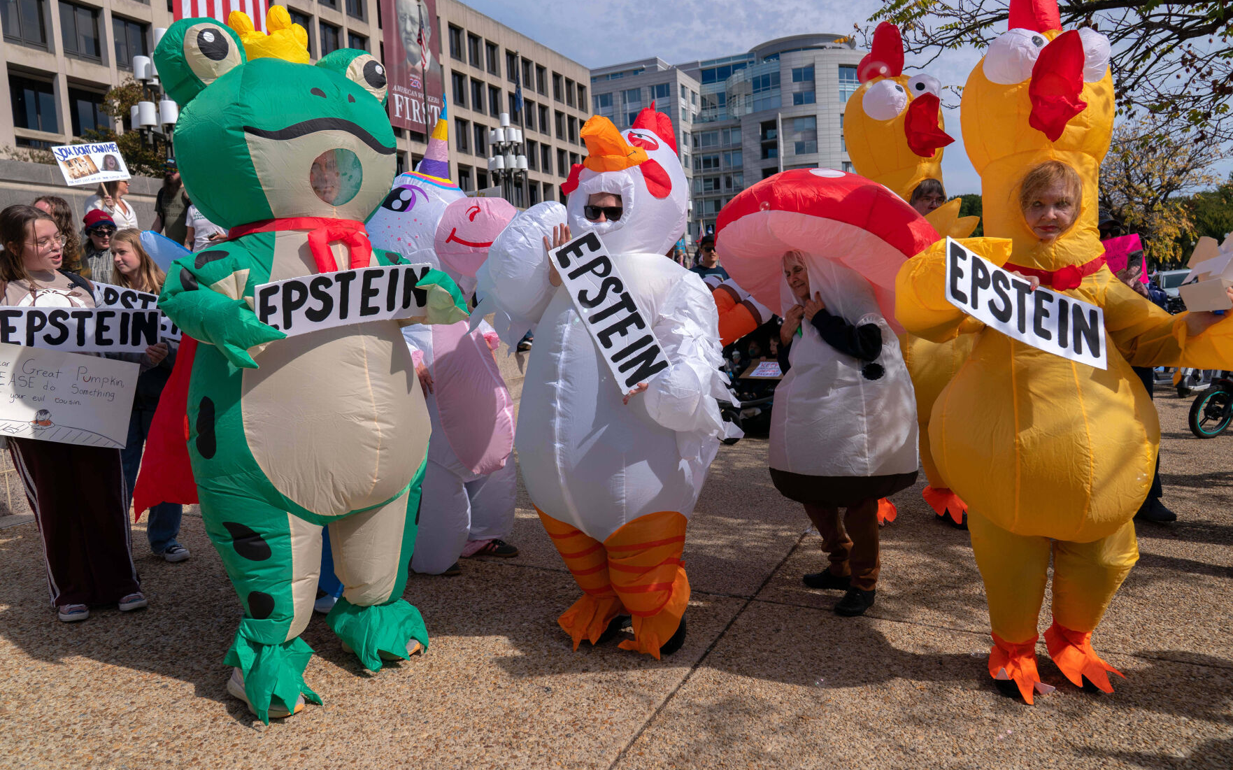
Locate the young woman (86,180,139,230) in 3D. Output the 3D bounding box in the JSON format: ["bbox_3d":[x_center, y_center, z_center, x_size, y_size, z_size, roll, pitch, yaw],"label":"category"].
[{"bbox_3d":[-4.278,-0.989,7.115,0.350,1.650,0.500,0,5,32],"label":"young woman"}]

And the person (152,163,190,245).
[{"bbox_3d":[-3.871,-1.126,7.370,0.520,1.780,0.320,-5,5,-18],"label":"person"}]

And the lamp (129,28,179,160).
[{"bbox_3d":[-8.767,-4.353,16.204,1.300,5.200,1.300,-6,5,-27],"label":"lamp"}]

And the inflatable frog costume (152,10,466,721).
[{"bbox_3d":[-1.022,-0.070,2.637,0.900,2.120,0.800,-7,6,-40],"label":"inflatable frog costume"}]

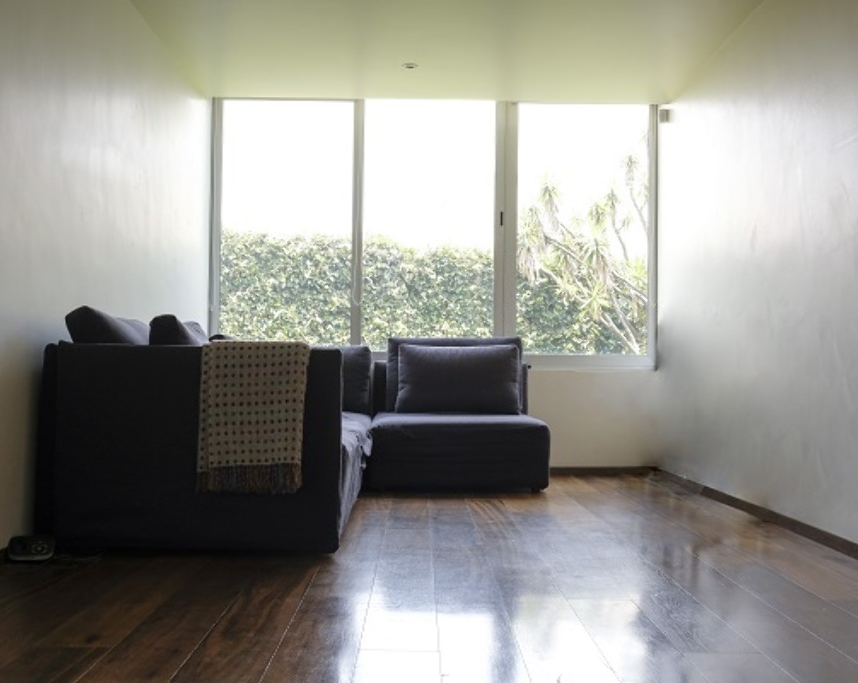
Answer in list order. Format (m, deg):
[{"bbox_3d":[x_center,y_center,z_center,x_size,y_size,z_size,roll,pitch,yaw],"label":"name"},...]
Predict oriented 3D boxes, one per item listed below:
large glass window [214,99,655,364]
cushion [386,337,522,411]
[{"bbox_3d":[0.035,-0.725,6.649,2.980,1.750,0.090,1,-2,0],"label":"large glass window"},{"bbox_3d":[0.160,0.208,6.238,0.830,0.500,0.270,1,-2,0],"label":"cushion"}]

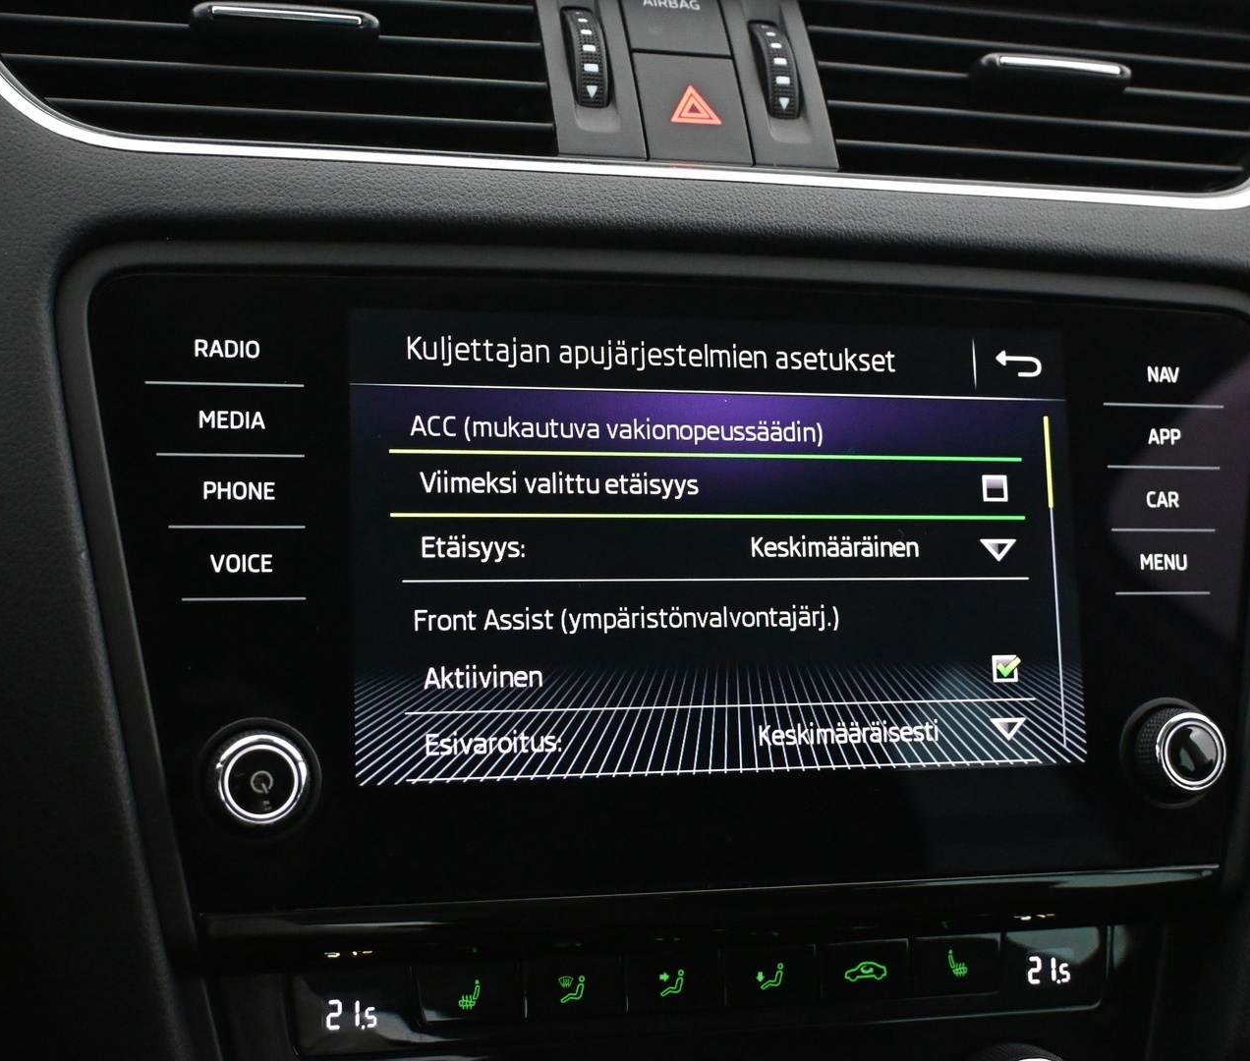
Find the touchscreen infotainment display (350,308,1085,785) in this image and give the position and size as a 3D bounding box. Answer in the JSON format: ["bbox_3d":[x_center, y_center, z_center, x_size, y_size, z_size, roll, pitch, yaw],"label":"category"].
[{"bbox_3d":[0.024,0.004,0.430,0.174,0.104,0.010,0,-7,-15],"label":"touchscreen infotainment display"}]

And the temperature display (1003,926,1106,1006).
[{"bbox_3d":[0.101,0.104,0.442,0.026,0.018,0.008,0,-12,-16],"label":"temperature display"}]

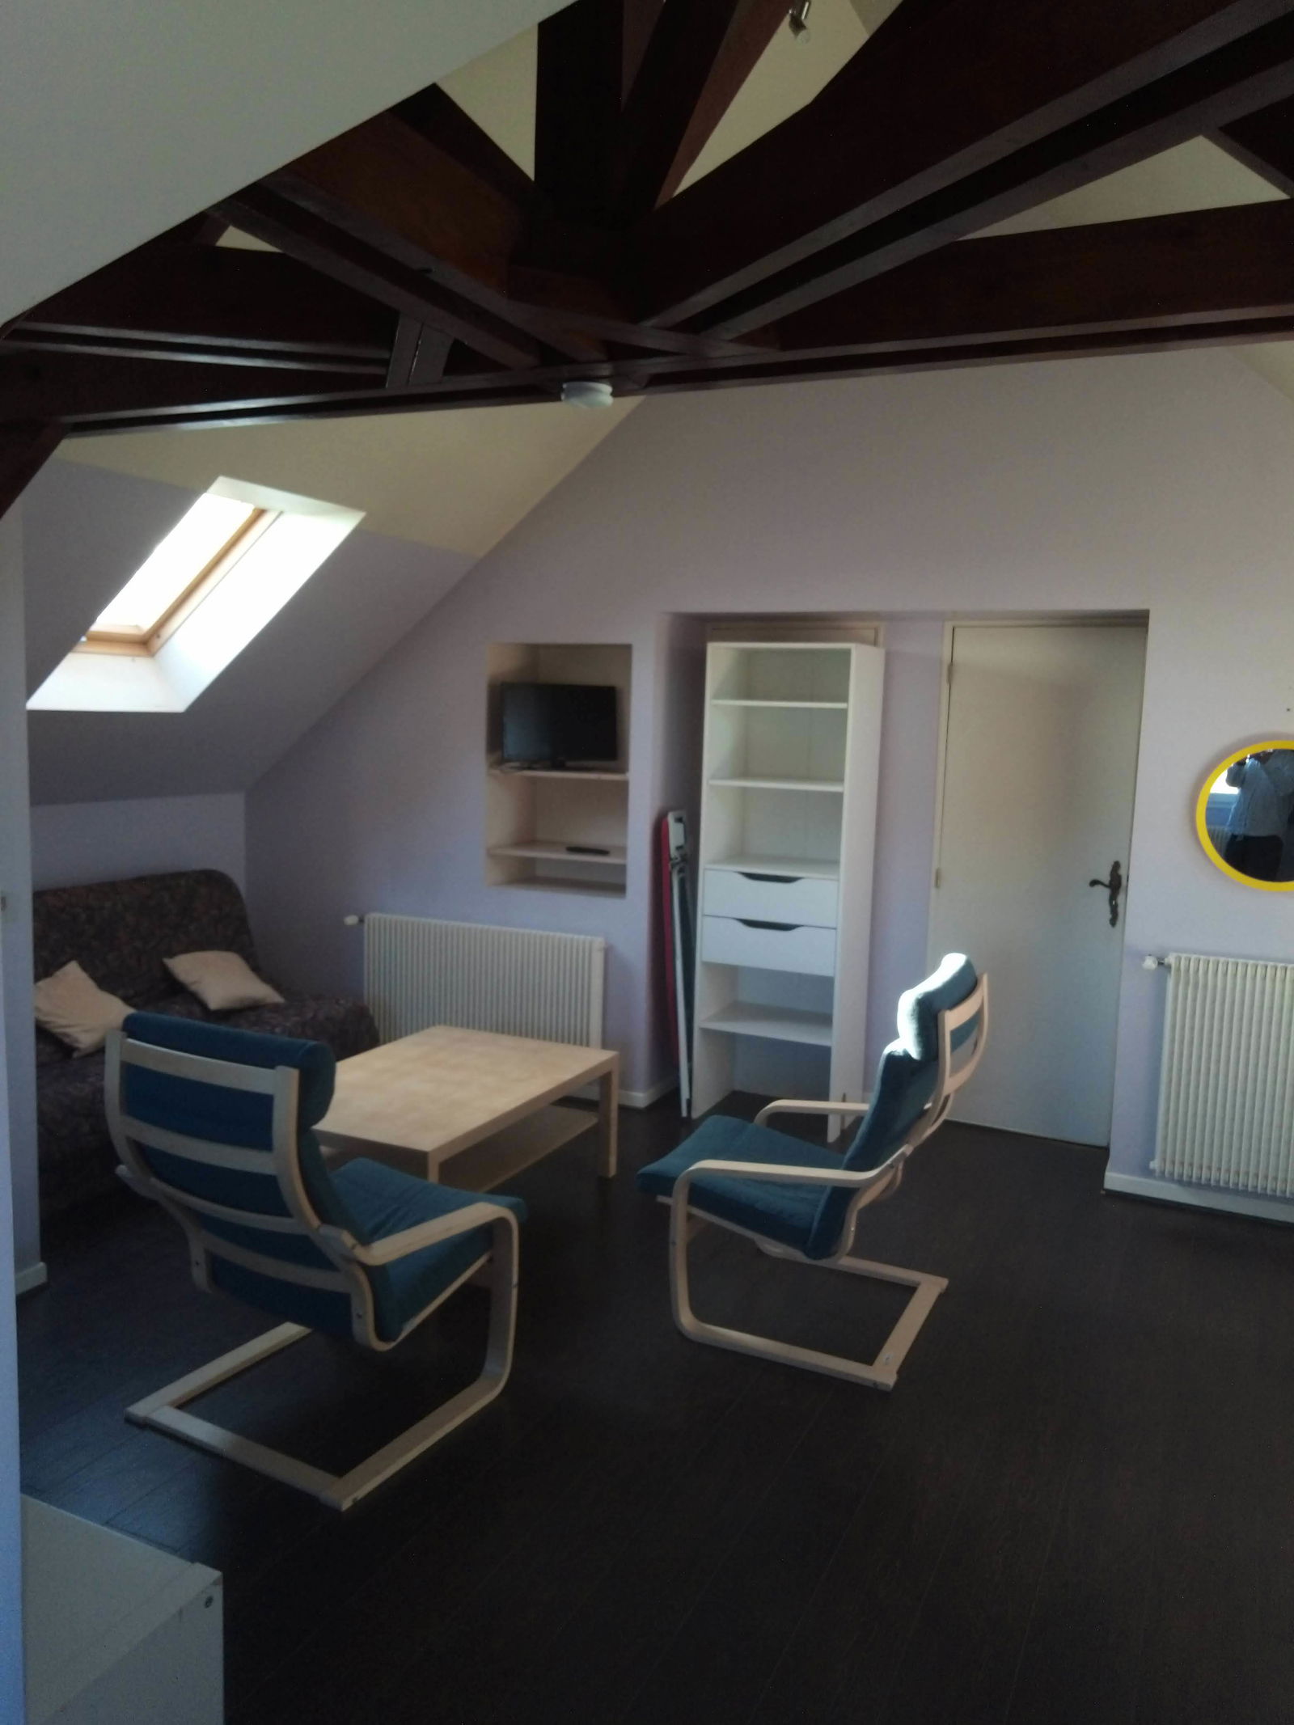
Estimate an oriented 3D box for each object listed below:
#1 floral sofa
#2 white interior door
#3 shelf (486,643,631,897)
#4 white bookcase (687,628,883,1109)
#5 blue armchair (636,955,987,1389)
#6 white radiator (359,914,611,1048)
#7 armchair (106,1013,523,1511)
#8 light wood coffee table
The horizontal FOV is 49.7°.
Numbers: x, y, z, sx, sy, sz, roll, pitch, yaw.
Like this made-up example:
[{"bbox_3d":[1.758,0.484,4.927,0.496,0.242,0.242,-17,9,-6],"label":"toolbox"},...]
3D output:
[{"bbox_3d":[-1.917,0.582,5.314,0.930,0.920,1.910,5,9,24],"label":"floral sofa"},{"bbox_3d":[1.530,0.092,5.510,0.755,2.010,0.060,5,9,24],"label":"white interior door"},{"bbox_3d":[-0.290,-0.410,5.984,0.661,1.026,0.410,5,9,24],"label":"shelf"},{"bbox_3d":[0.571,0.095,5.640,0.586,1.921,0.408,5,9,26],"label":"white bookcase"},{"bbox_3d":[0.468,0.783,3.932,0.830,1.020,0.680,5,9,23],"label":"blue armchair"},{"bbox_3d":[-0.708,0.564,5.964,1.110,0.590,0.115,5,9,24],"label":"white radiator"},{"bbox_3d":[-0.770,0.827,3.386,0.685,1.020,0.830,6,9,29],"label":"armchair"},{"bbox_3d":[-0.713,0.942,4.659,0.779,0.447,1.189,5,9,25],"label":"light wood coffee table"}]

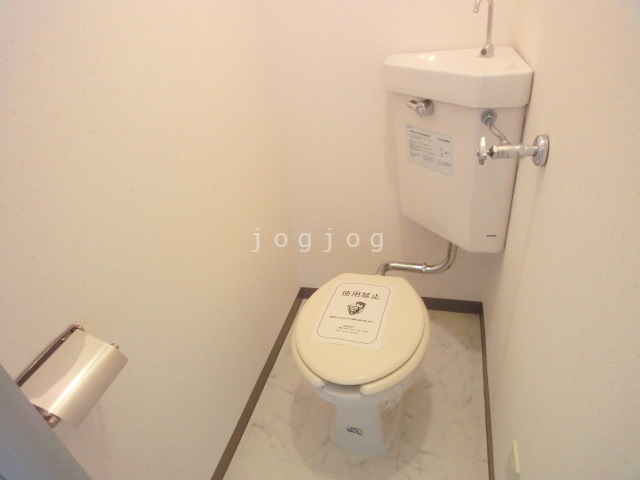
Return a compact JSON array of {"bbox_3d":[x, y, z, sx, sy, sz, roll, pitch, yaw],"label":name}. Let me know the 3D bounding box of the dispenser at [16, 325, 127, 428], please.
[{"bbox_3d":[-0.382,0.209,0.579,0.112,0.085,0.144,4,34,16],"label":"dispenser"}]

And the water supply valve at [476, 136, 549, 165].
[{"bbox_3d":[0.393,-0.184,0.796,0.130,0.057,0.058,4,34,16],"label":"water supply valve"}]

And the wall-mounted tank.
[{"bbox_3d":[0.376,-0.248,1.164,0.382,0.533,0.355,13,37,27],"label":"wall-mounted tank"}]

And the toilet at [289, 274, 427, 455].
[{"bbox_3d":[0.145,0.404,1.247,0.373,0.413,0.503,4,34,16],"label":"toilet"}]

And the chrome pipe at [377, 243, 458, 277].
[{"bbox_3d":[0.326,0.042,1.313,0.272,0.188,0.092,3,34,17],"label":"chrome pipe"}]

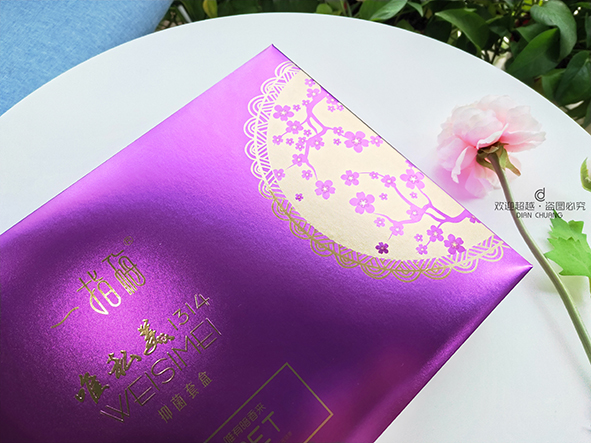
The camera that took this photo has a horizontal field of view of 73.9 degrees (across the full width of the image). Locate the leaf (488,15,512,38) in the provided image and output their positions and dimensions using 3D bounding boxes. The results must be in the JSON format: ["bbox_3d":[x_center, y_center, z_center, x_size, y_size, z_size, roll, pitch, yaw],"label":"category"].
[{"bbox_3d":[0.338,-0.323,0.650,0.036,0.022,0.050,-32,81,4],"label":"leaf"}]

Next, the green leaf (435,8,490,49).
[{"bbox_3d":[0.260,-0.298,0.610,0.088,0.030,0.050,39,91,10],"label":"green leaf"}]

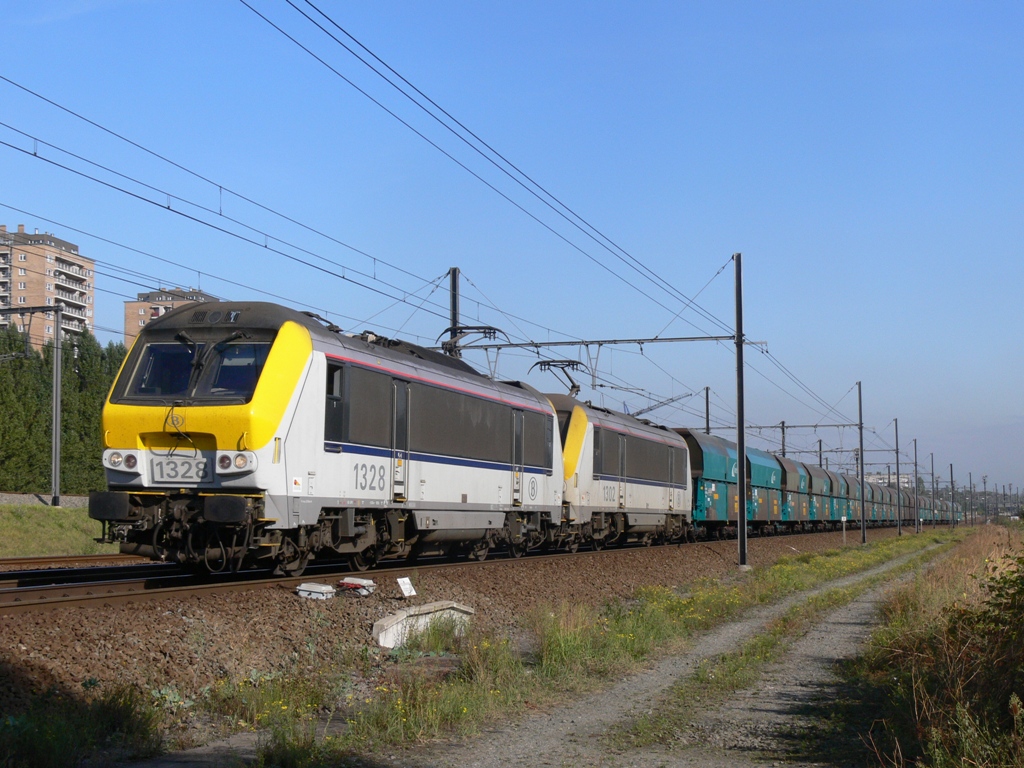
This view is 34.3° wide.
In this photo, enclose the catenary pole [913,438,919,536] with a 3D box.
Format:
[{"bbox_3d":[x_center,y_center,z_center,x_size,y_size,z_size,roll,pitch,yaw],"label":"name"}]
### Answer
[{"bbox_3d":[45.617,11.554,186.660,0.270,10.610,0.270,-2,-5,16],"label":"catenary pole"}]

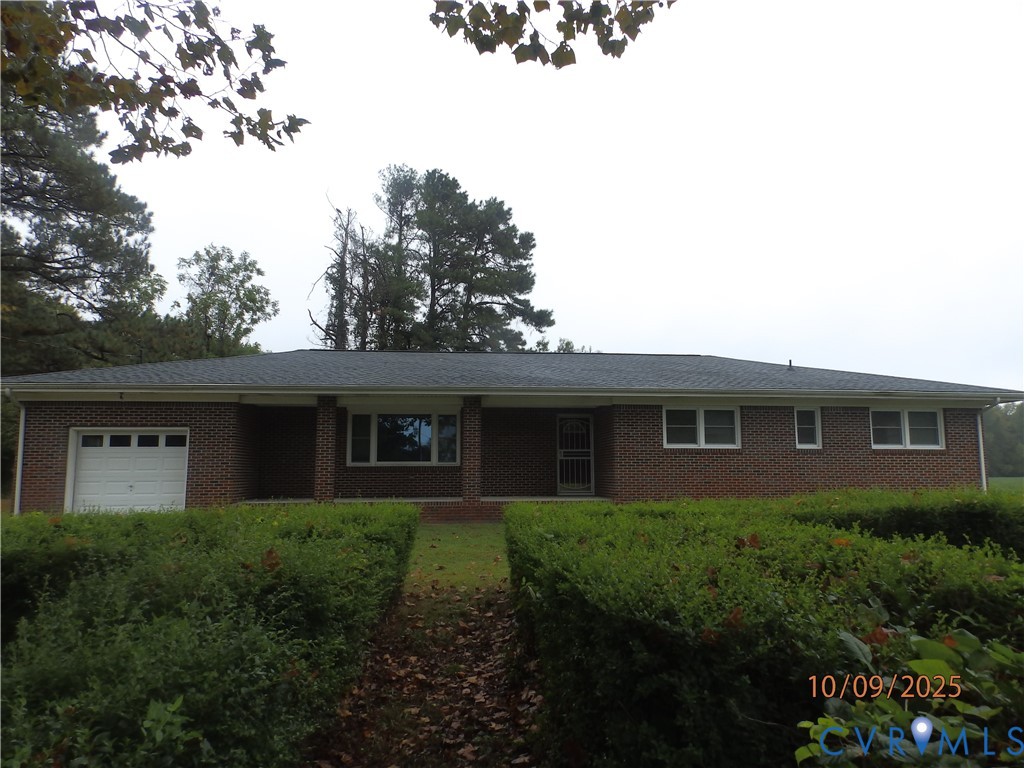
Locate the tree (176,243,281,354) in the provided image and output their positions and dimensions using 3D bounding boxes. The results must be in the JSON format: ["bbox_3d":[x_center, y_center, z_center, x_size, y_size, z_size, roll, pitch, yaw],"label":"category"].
[{"bbox_3d":[-15.569,-1.021,35.362,5.589,13.544,5.589,0,-7,0],"label":"tree"}]

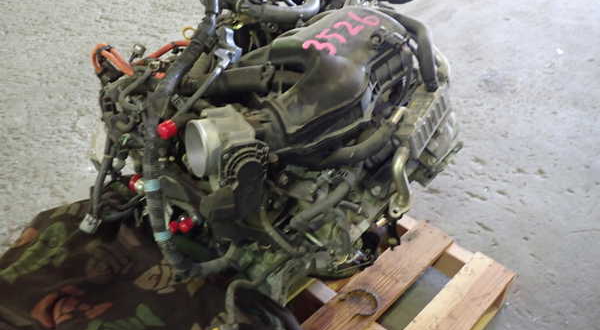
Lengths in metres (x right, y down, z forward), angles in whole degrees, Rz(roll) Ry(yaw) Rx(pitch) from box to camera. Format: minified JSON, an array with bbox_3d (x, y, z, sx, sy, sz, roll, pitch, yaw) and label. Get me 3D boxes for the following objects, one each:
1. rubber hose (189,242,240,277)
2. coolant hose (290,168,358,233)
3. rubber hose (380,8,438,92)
[{"bbox_3d":[-0.144,0.162,0.886,0.085,0.042,0.042,-34,47,-31],"label":"rubber hose"},{"bbox_3d":[0.044,0.058,0.908,0.150,0.050,0.040,-34,47,-31],"label":"coolant hose"},{"bbox_3d":[0.213,-0.230,1.039,0.050,0.140,0.140,-34,47,-31],"label":"rubber hose"}]

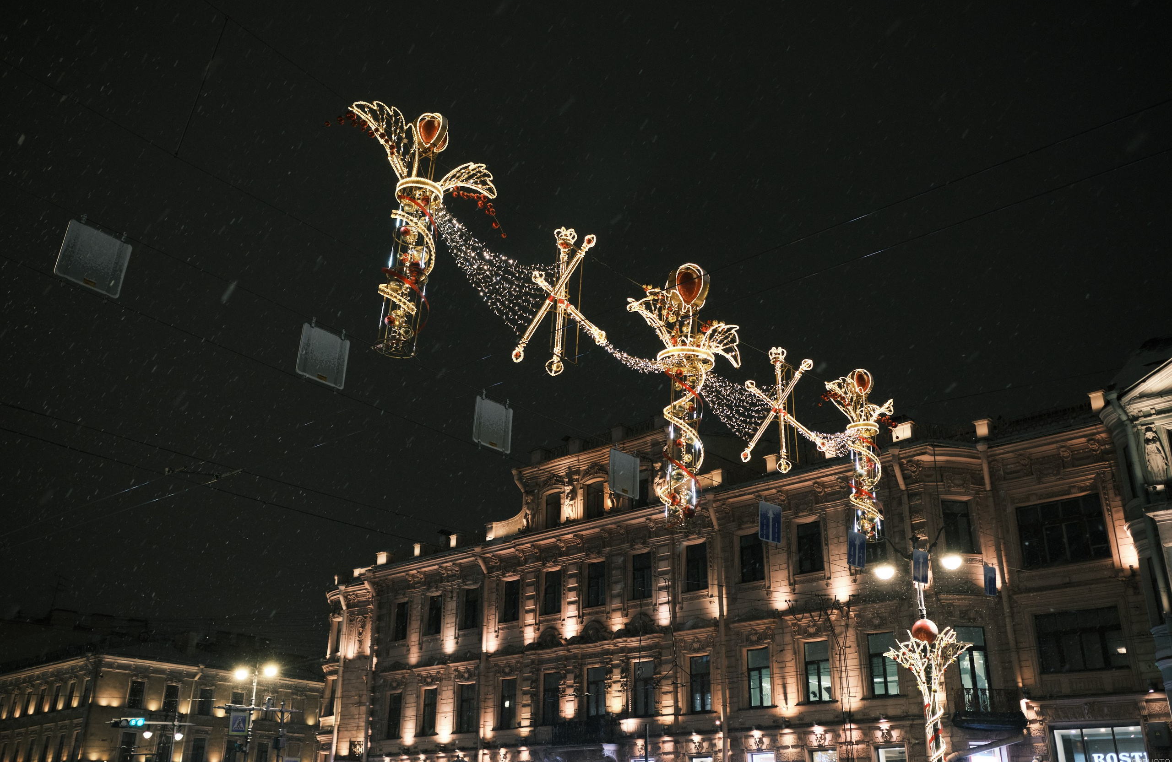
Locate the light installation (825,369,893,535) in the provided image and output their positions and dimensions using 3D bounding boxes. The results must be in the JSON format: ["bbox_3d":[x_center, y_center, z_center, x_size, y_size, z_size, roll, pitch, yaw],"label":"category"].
[{"bbox_3d":[6.341,1.628,25.869,1.000,4.058,3.118,-19,-29,39],"label":"light installation"}]

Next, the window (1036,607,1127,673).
[{"bbox_3d":[14.896,7.832,34.401,2.510,1.706,0.180,-18,-29,38],"label":"window"}]

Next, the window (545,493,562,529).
[{"bbox_3d":[-1.468,5.763,50.712,1.002,1.579,0.180,-18,-29,38],"label":"window"}]

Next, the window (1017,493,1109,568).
[{"bbox_3d":[15.759,4.989,37.732,2.738,2.128,0.200,-18,-29,38],"label":"window"}]

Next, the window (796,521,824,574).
[{"bbox_3d":[8.085,5.947,40.814,1.050,1.841,0.200,-19,-29,39],"label":"window"}]

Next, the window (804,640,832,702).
[{"bbox_3d":[8.207,10.242,40.170,1.027,2.062,0.200,-18,-29,38],"label":"window"}]

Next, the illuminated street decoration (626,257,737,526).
[{"bbox_3d":[1.851,0.109,20.849,1.300,5.125,3.451,-19,-29,39],"label":"illuminated street decoration"}]

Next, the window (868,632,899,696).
[{"bbox_3d":[10.107,9.607,38.617,1.027,2.062,0.200,-18,-29,38],"label":"window"}]

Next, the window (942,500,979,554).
[{"bbox_3d":[12.457,4.885,38.124,1.100,1.841,0.200,6,-23,-13],"label":"window"}]

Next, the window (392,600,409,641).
[{"bbox_3d":[-9.066,11.797,56.045,1.027,1.834,0.200,-18,-29,38],"label":"window"}]

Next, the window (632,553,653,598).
[{"bbox_3d":[2.320,7.938,46.416,1.027,1.834,0.200,-18,-29,38],"label":"window"}]

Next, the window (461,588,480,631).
[{"bbox_3d":[-5.323,10.594,52.965,1.027,1.834,0.200,-18,-29,38],"label":"window"}]

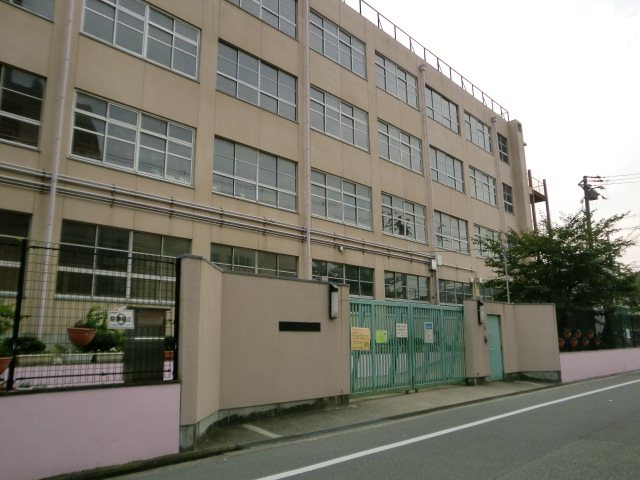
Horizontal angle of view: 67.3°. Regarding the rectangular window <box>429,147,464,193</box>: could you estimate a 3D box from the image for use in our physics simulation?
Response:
[{"bbox_3d":[7.291,-3.958,27.504,0.150,2.021,3.628,-13,-17,43],"label":"rectangular window"}]

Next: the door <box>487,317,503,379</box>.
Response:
[{"bbox_3d":[5.479,3.362,15.038,0.955,2.005,0.100,11,-17,-43],"label":"door"}]

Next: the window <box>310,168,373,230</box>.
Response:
[{"bbox_3d":[0.970,-1.610,20.425,0.150,1.992,3.771,-12,-17,43],"label":"window"}]

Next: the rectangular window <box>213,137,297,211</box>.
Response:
[{"bbox_3d":[-2.205,-2.237,17.277,0.150,1.992,3.761,-12,-17,43],"label":"rectangular window"}]

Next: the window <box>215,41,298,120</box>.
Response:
[{"bbox_3d":[-2.257,-5.844,18.049,0.150,1.961,3.761,-12,-17,43],"label":"window"}]

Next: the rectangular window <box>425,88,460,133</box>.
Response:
[{"bbox_3d":[7.245,-7.589,28.312,0.150,1.947,3.628,-13,-17,43],"label":"rectangular window"}]

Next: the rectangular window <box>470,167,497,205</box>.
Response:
[{"bbox_3d":[10.420,-3.314,30.576,0.150,2.021,3.615,-13,-17,43],"label":"rectangular window"}]

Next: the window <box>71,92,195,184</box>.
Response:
[{"bbox_3d":[-5.338,-2.856,14.171,0.150,1.992,3.686,-12,-17,43],"label":"window"}]

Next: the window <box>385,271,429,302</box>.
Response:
[{"bbox_3d":[4.226,2.620,22.834,0.150,1.962,3.724,-12,-17,43],"label":"window"}]

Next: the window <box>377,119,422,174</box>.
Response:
[{"bbox_3d":[4.118,-4.610,24.389,0.150,2.021,3.773,-13,-17,43],"label":"window"}]

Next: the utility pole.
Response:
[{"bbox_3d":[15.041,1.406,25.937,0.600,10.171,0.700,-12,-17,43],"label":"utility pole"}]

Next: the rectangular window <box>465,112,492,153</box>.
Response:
[{"bbox_3d":[10.373,-6.946,31.383,0.150,1.947,3.615,-13,-17,43],"label":"rectangular window"}]

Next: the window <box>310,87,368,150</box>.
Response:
[{"bbox_3d":[0.917,-5.217,21.196,0.150,1.961,3.771,-12,-17,43],"label":"window"}]

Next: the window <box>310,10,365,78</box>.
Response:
[{"bbox_3d":[0.870,-8.900,22.053,0.150,1.947,3.745,-13,-17,43],"label":"window"}]

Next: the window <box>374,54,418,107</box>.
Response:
[{"bbox_3d":[4.070,-8.198,25.147,0.150,1.946,3.724,-12,-17,43],"label":"window"}]

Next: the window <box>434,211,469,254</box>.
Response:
[{"bbox_3d":[7.337,-0.343,26.700,0.150,1.995,3.628,-13,-17,43],"label":"window"}]

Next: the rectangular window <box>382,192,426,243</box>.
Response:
[{"bbox_3d":[4.165,-0.995,23.585,0.150,1.995,3.773,-13,-17,43],"label":"rectangular window"}]

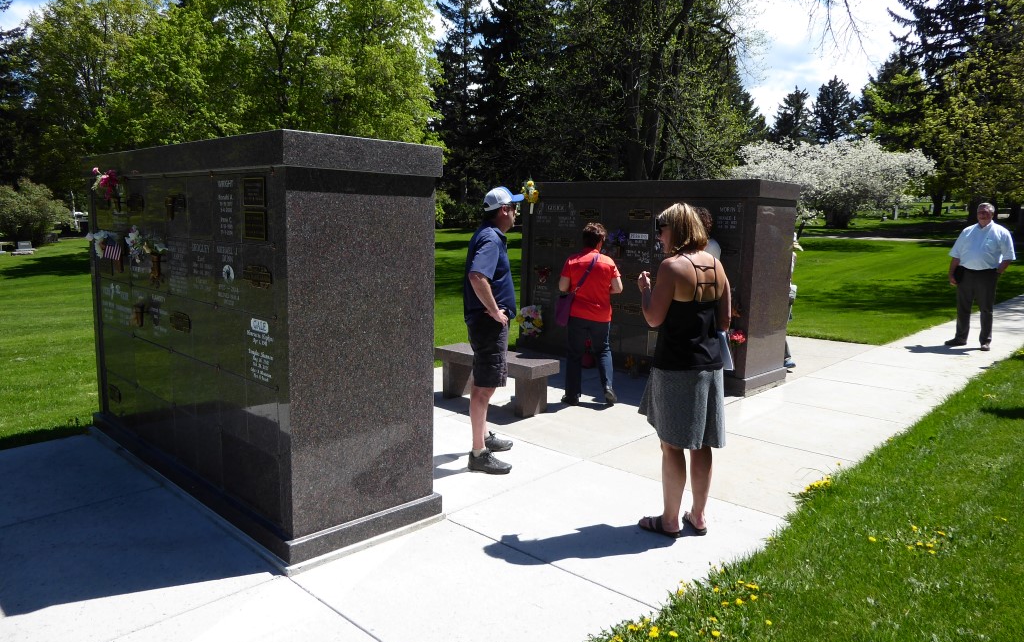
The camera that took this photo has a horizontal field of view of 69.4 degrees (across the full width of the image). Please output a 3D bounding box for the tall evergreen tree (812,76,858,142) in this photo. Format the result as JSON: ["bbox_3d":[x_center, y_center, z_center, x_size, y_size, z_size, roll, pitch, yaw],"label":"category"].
[{"bbox_3d":[34.355,-18.651,80.024,6.200,15.258,6.200,5,9,22],"label":"tall evergreen tree"}]

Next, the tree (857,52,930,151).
[{"bbox_3d":[28.514,-13.734,56.508,6.500,13.161,6.500,5,9,26],"label":"tree"}]

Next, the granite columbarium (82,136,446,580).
[{"bbox_3d":[-1.665,-0.048,4.504,0.869,1.920,2.834,-7,12,-44],"label":"granite columbarium"}]

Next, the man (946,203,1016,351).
[{"bbox_3d":[6.266,-0.588,9.830,0.680,1.856,0.420,8,11,39],"label":"man"}]

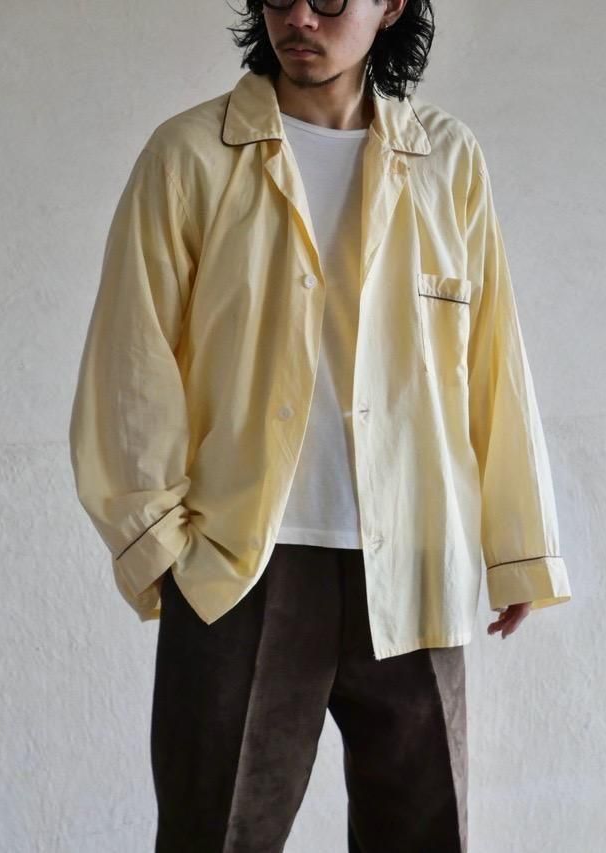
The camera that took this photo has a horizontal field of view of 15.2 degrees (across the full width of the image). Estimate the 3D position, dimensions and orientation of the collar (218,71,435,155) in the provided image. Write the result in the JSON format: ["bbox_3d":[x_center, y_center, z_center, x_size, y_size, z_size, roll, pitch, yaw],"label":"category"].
[{"bbox_3d":[0.026,-0.384,2.735,0.250,0.115,0.160,0,1,-13],"label":"collar"}]

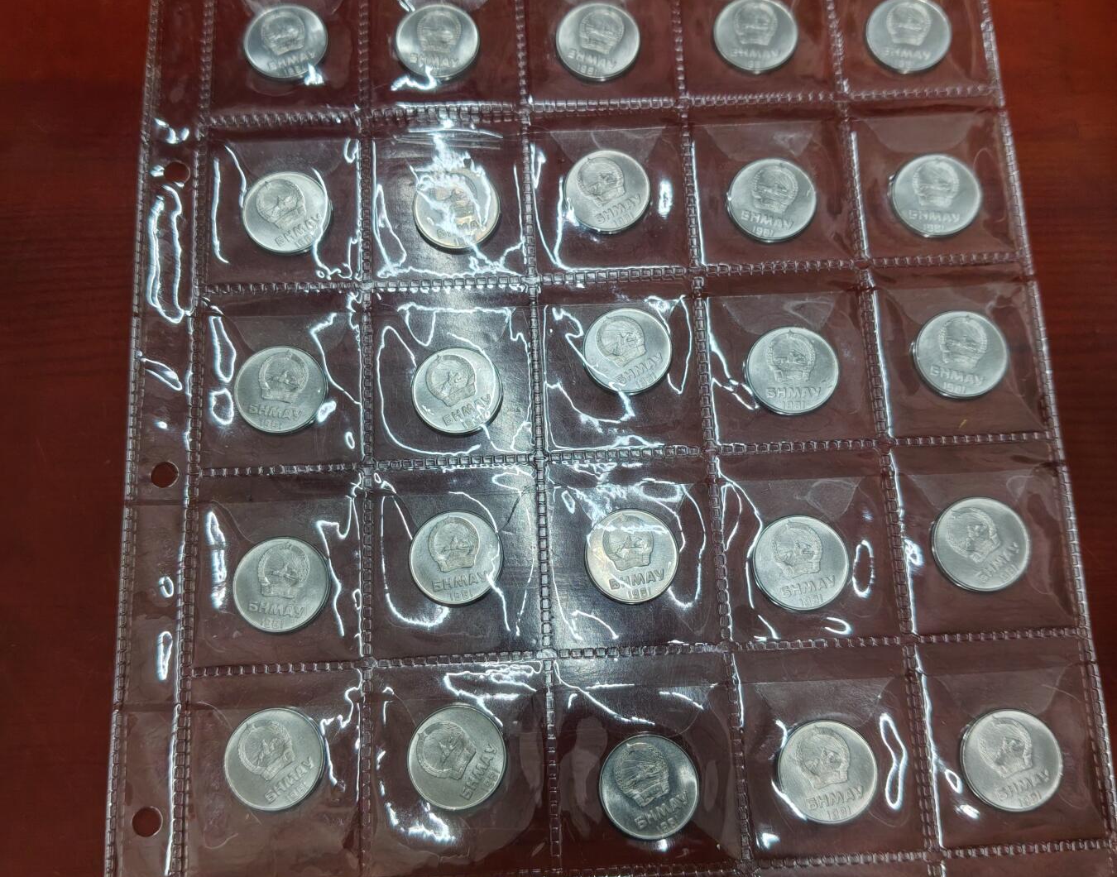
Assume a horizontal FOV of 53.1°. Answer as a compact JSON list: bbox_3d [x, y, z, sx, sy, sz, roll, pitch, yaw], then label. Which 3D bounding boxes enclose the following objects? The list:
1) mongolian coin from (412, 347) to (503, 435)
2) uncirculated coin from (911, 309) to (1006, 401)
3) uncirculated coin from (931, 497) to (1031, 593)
[{"bbox_3d":[-0.022,-0.010,0.245,0.020,0.002,0.020,-3,76,0],"label":"mongolian coin"},{"bbox_3d":[0.088,-0.018,0.245,0.020,0.002,0.020,-3,75,-1],"label":"uncirculated coin"},{"bbox_3d":[0.089,0.022,0.236,0.020,0.002,0.020,-3,76,0],"label":"uncirculated coin"}]

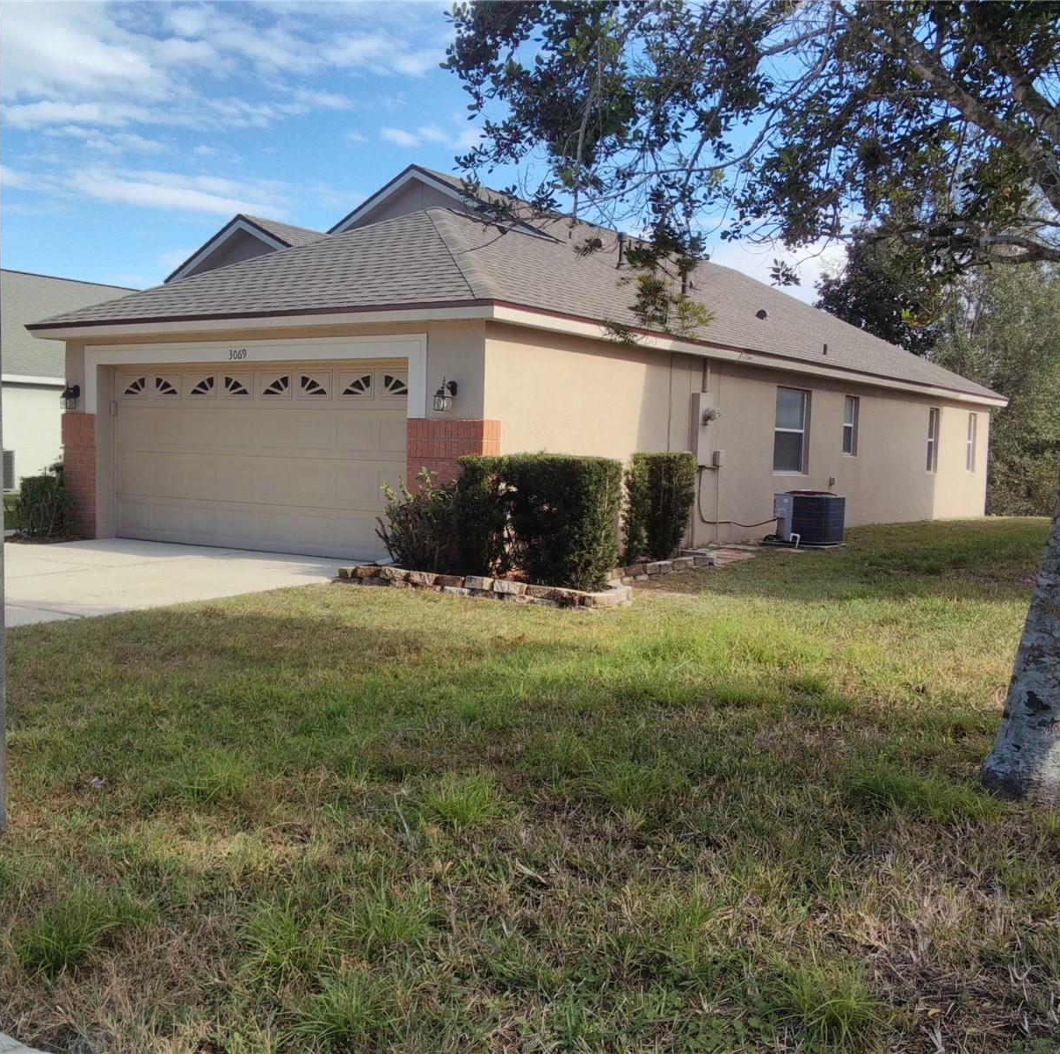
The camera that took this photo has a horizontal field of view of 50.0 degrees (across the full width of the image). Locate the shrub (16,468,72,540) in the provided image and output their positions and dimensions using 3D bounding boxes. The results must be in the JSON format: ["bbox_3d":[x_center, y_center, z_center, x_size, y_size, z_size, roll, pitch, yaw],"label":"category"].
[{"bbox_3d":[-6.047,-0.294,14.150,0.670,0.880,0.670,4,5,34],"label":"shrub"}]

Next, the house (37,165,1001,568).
[{"bbox_3d":[0.374,-3.391,22.775,12.800,6.150,21.200,4,5,34],"label":"house"}]

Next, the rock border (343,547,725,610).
[{"bbox_3d":[0.544,0.428,11.704,2.900,0.220,4.300,4,5,34],"label":"rock border"}]

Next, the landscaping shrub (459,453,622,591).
[{"bbox_3d":[0.107,-0.086,10.142,1.380,1.180,0.580,4,5,34],"label":"landscaping shrub"}]

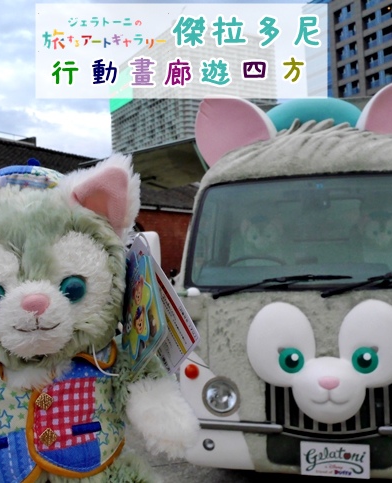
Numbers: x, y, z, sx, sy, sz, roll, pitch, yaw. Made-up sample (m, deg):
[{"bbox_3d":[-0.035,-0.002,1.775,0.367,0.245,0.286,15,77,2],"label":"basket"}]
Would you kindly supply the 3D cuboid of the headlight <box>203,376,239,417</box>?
[{"bbox_3d":[0.126,0.768,2.749,0.195,0.195,0.080,-2,-3,16],"label":"headlight"}]

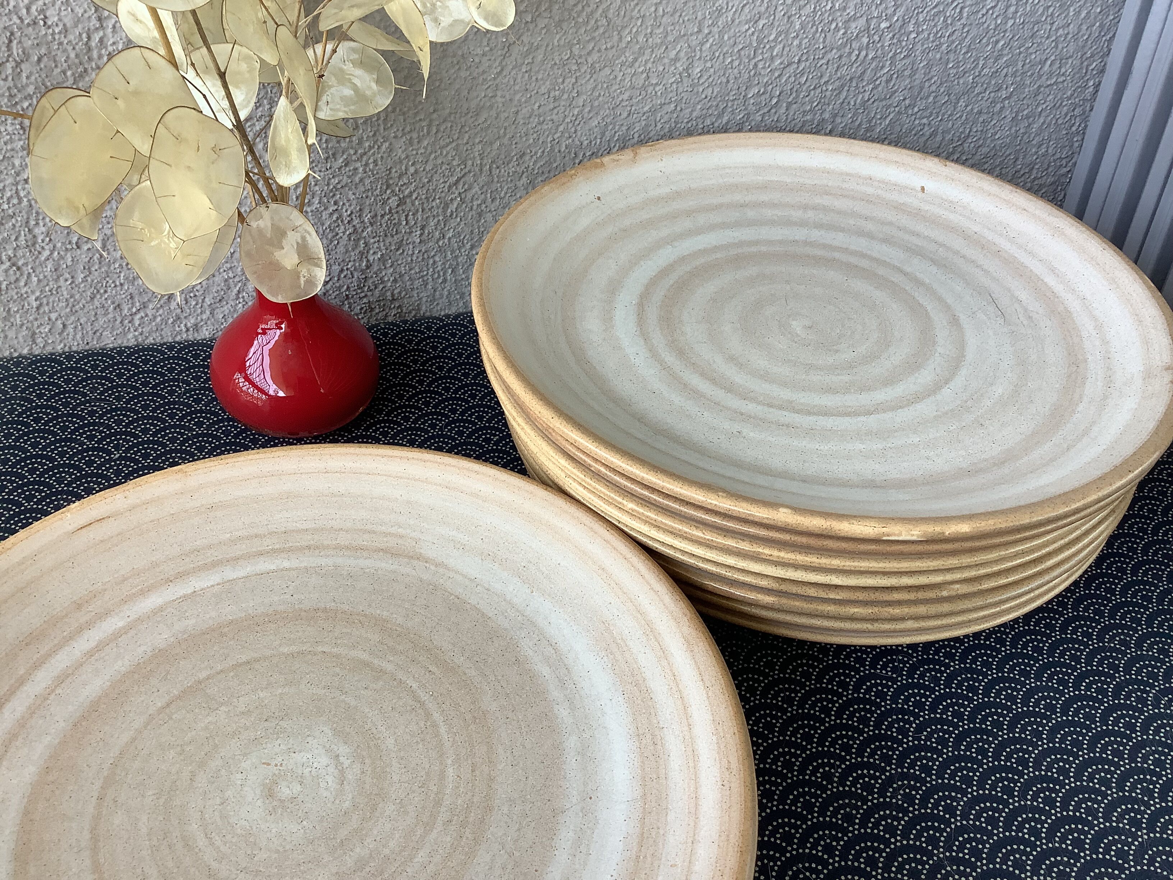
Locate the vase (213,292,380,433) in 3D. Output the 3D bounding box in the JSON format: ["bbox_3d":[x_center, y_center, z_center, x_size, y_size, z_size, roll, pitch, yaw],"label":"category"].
[{"bbox_3d":[-0.123,-0.045,0.431,0.070,0.078,0.070,4,43,0],"label":"vase"}]

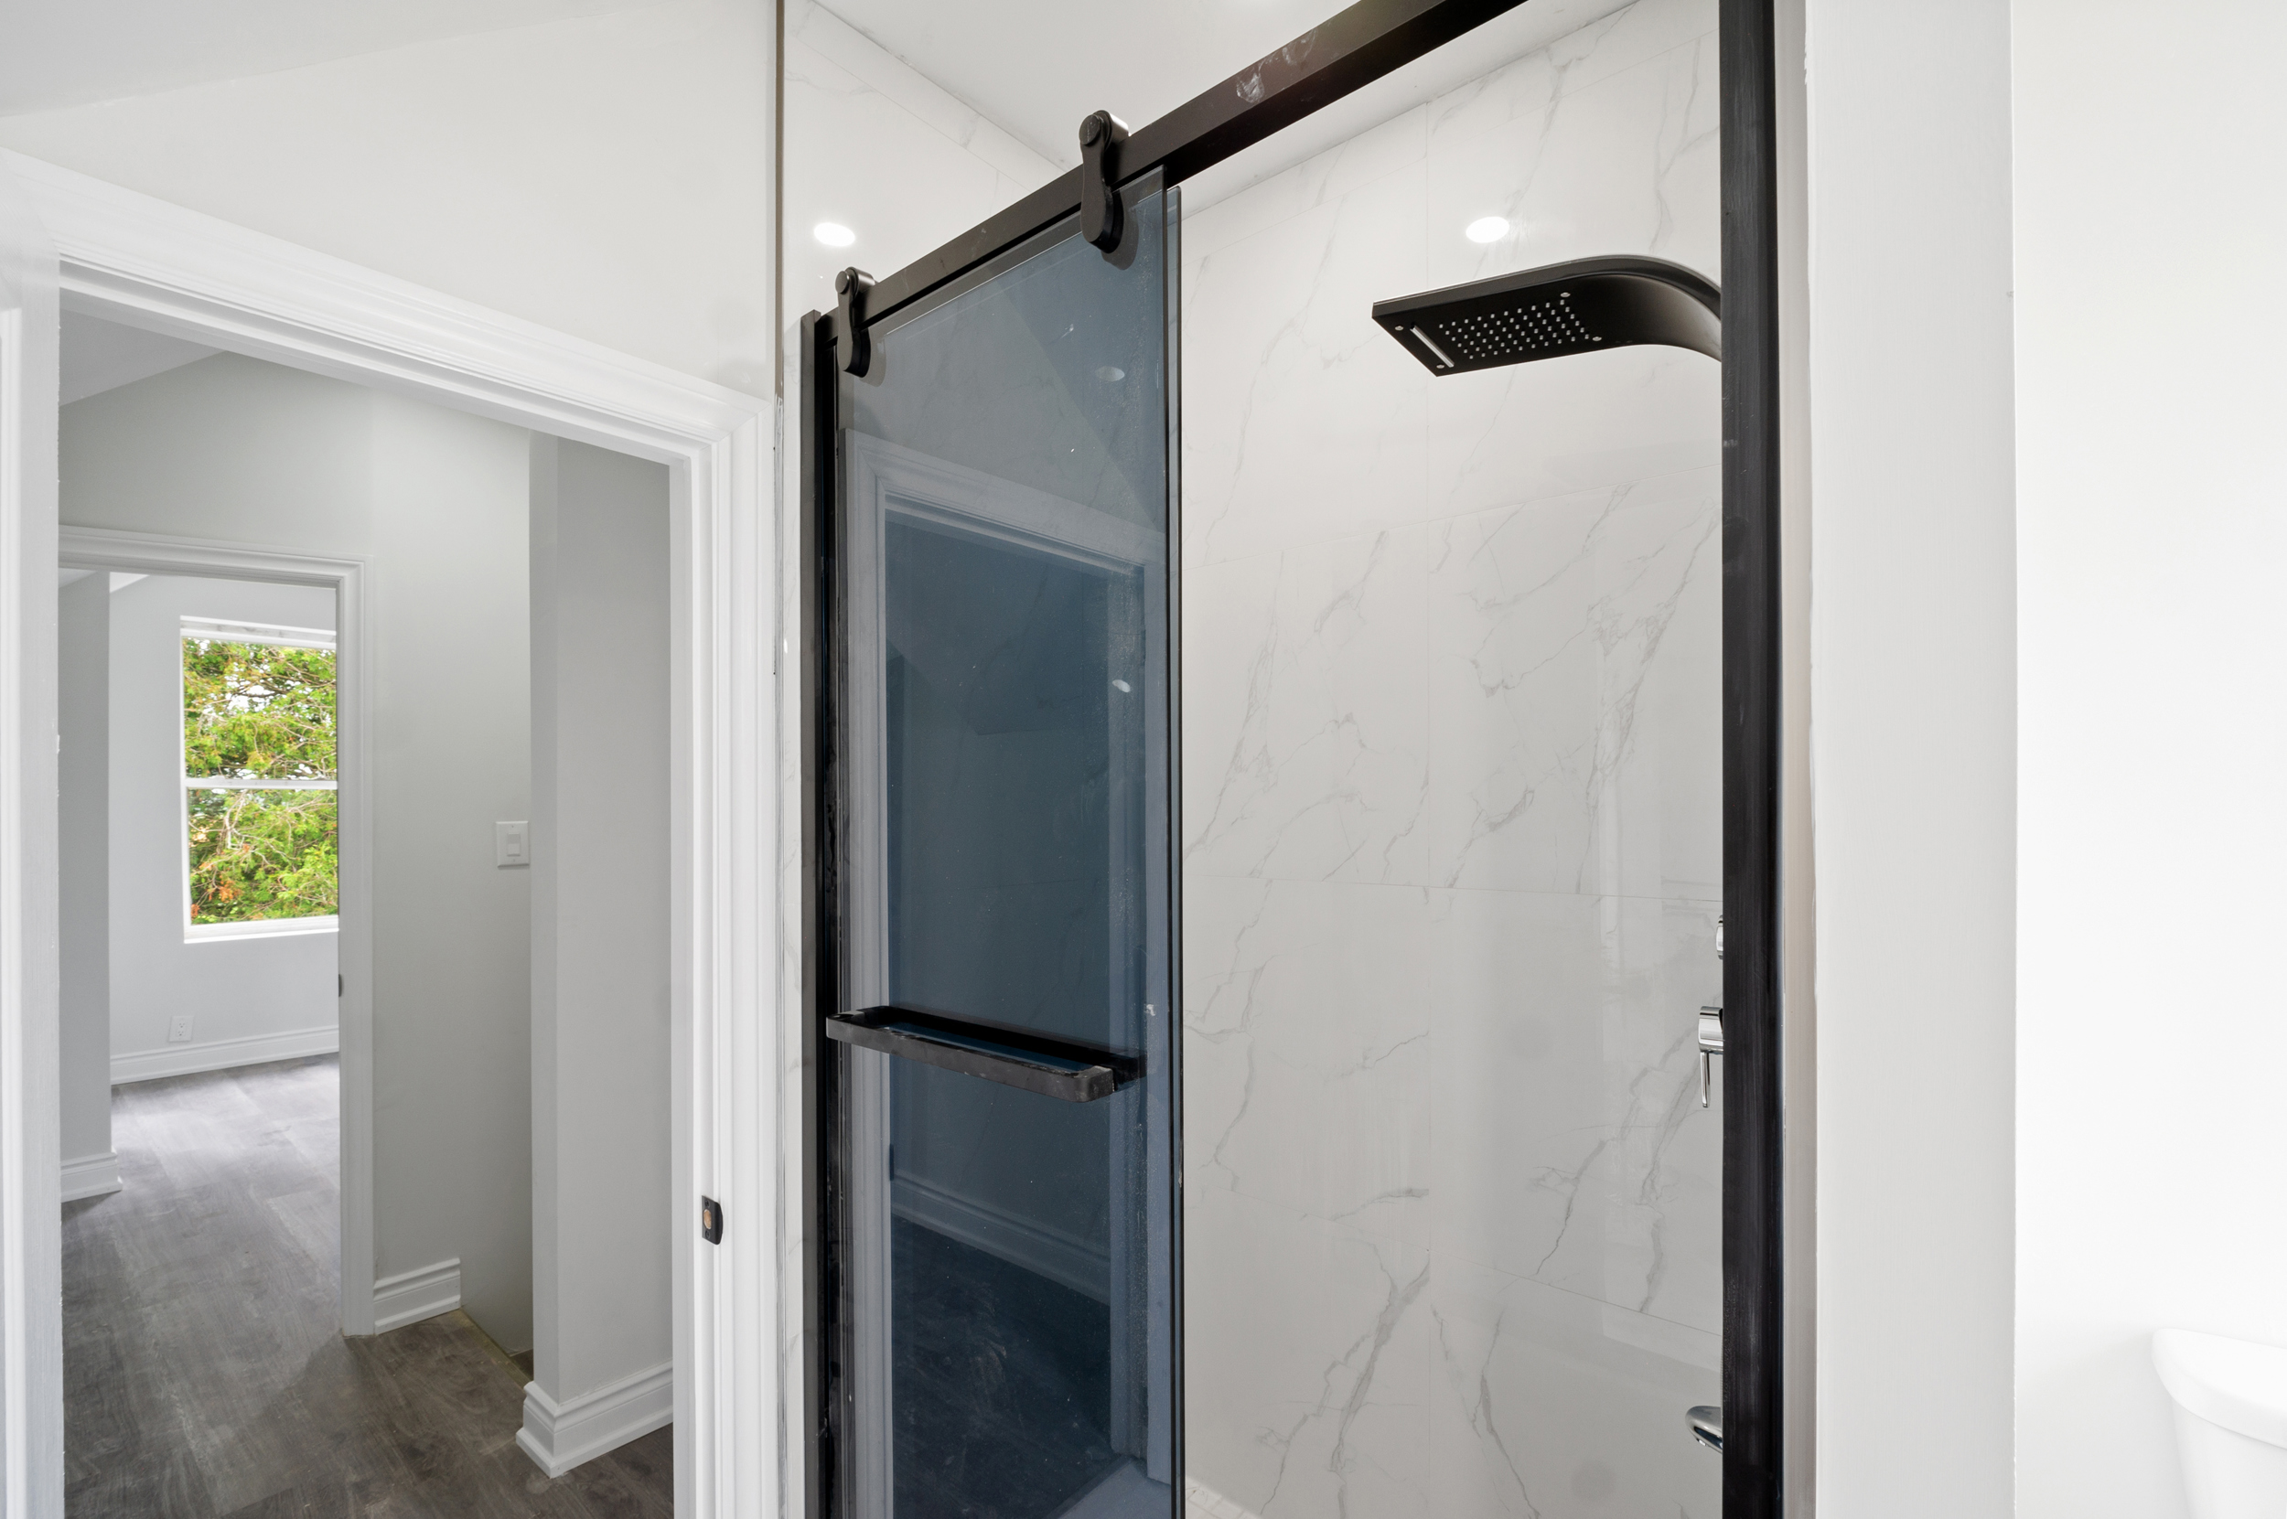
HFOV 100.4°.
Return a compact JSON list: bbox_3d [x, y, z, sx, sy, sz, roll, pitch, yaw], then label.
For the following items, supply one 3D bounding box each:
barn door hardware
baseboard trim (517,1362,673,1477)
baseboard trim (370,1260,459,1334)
[{"bbox_3d":[-0.037,-0.619,1.034,0.037,0.137,0.050,-1,-2,40],"label":"barn door hardware"},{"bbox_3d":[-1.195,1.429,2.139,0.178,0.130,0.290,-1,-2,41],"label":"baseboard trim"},{"bbox_3d":[-1.978,1.460,2.594,0.022,0.136,0.185,-2,-2,42],"label":"baseboard trim"}]

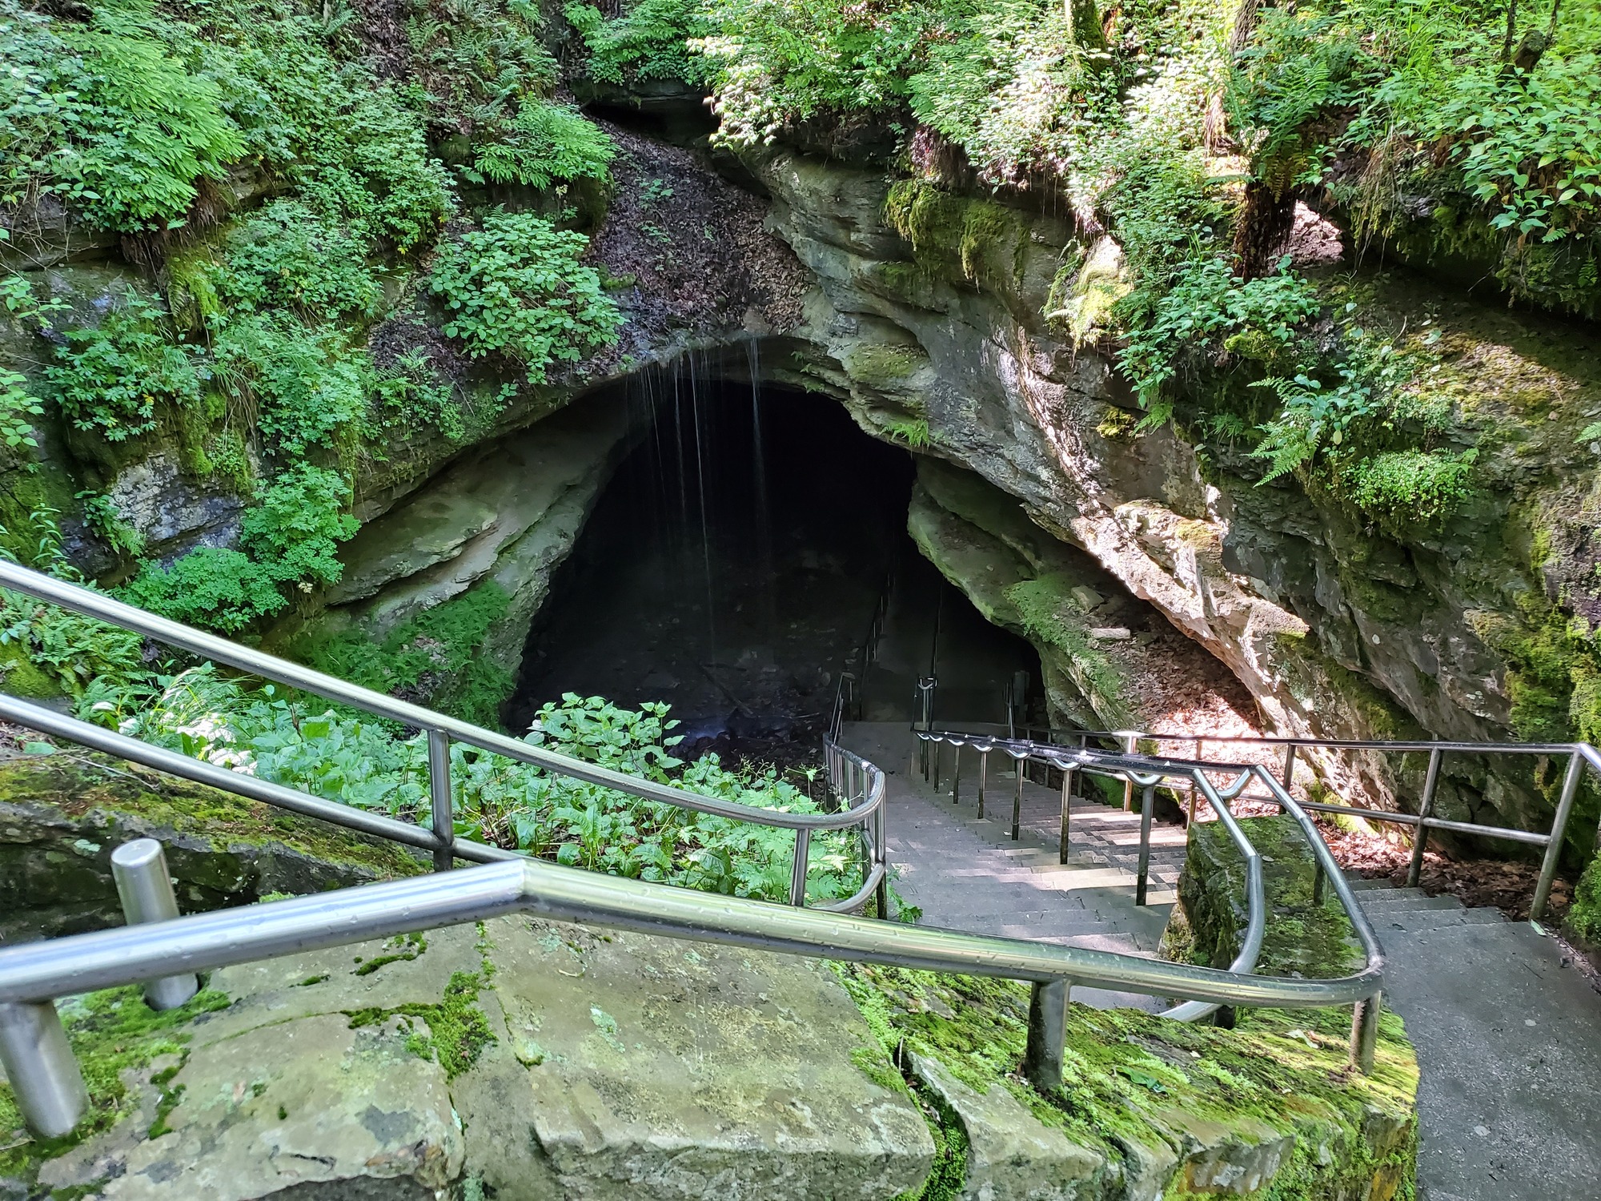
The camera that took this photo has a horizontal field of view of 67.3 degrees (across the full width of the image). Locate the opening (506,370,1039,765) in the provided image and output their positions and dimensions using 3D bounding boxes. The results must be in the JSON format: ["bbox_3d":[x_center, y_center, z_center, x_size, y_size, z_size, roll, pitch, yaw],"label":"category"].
[{"bbox_3d":[-0.450,-0.460,19.300,8.500,6.400,2.000,-2,21,-1],"label":"opening"}]

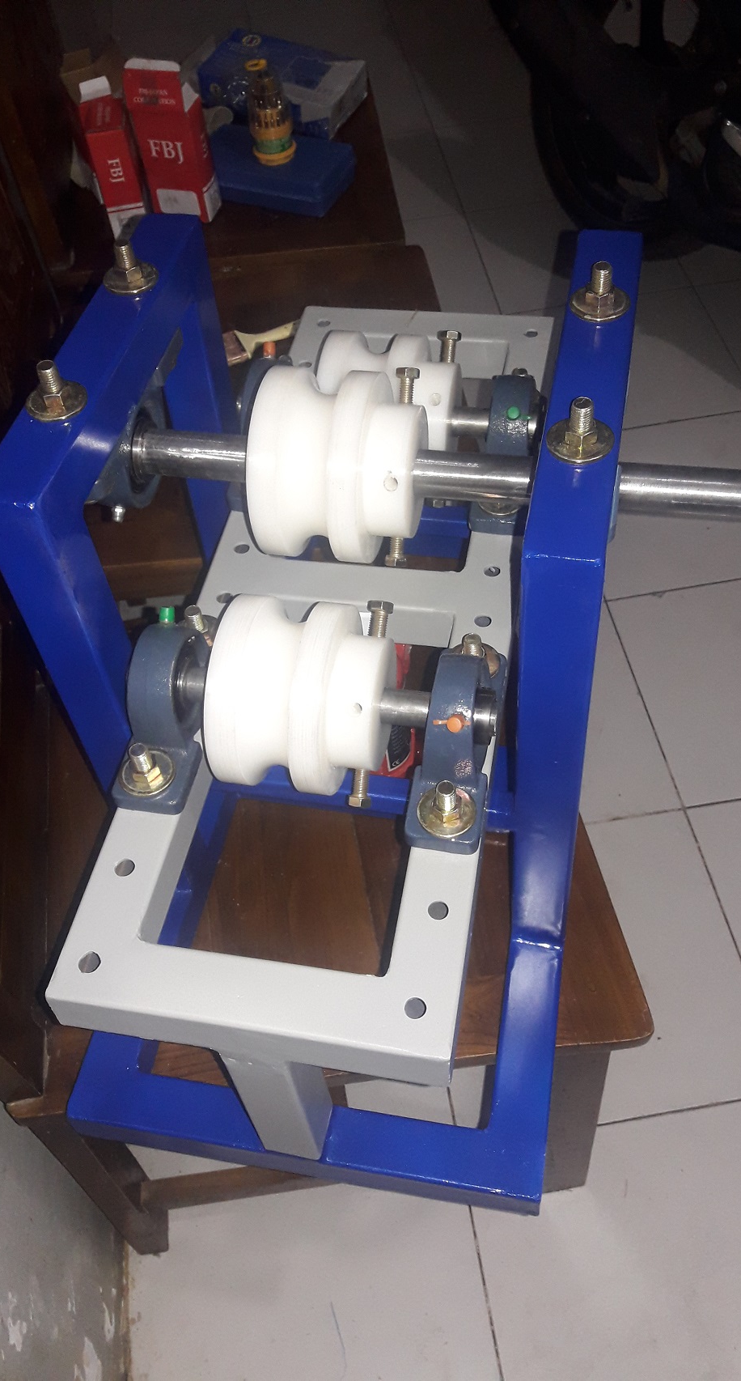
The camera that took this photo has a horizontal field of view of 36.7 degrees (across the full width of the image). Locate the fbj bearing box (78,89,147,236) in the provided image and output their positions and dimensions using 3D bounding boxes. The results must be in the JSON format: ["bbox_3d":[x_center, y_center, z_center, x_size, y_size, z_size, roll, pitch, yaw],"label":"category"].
[{"bbox_3d":[-0.318,-0.654,1.395,0.045,0.141,0.080,-13,53,-5],"label":"fbj bearing box"}]

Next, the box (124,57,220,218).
[{"bbox_3d":[-0.243,-0.680,1.375,0.072,0.193,0.045,9,54,12],"label":"box"}]

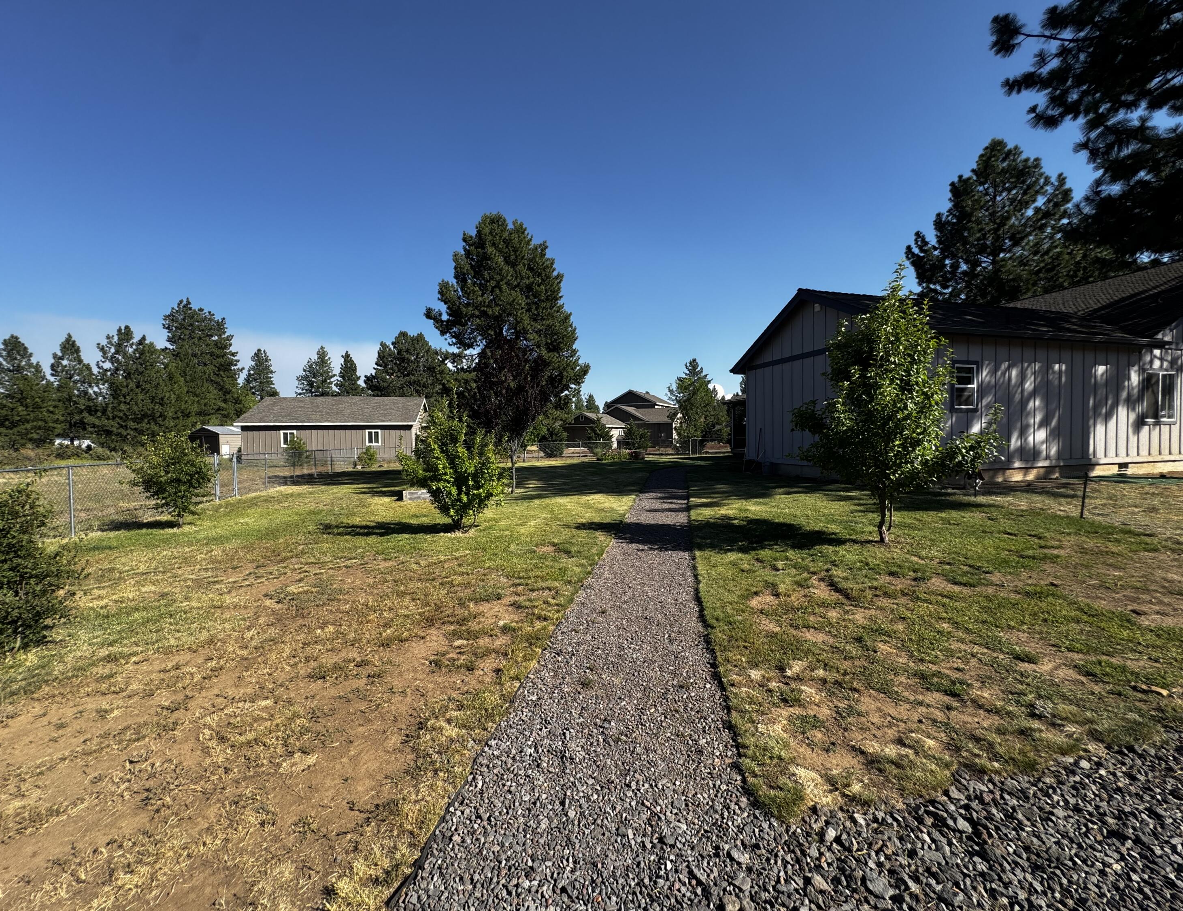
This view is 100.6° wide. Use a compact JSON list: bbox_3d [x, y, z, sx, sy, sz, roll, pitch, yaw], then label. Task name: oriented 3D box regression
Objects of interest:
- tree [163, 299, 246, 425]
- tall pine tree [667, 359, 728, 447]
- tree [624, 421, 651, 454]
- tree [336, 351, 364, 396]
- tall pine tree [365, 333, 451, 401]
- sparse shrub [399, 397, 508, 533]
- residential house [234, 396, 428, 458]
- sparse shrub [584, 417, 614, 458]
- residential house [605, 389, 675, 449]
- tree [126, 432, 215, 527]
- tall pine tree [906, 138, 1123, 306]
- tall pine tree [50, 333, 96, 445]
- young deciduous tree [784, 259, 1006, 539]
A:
[{"bbox_3d":[-53.808,-10.864,67.683,9.200,21.500,8.800,-2,2,-38],"label":"tree"},{"bbox_3d":[10.181,-4.916,47.862,5.800,9.169,5.800,0,2,12],"label":"tall pine tree"},{"bbox_3d":[3.466,-1.341,36.998,2.000,2.650,1.950,-1,2,5],"label":"tree"},{"bbox_3d":[-39.445,-8.708,79.749,4.600,16.725,4.600,-2,2,-26],"label":"tree"},{"bbox_3d":[-19.245,-6.649,50.824,8.400,12.900,8.200,-2,2,-21],"label":"tall pine tree"},{"bbox_3d":[-2.362,0.166,8.317,1.780,2.185,1.750,-1,2,-16],"label":"sparse shrub"},{"bbox_3d":[-21.530,-2.419,43.658,12.955,5.512,11.750,-1,2,-12],"label":"residential house"},{"bbox_3d":[0.527,-1.336,35.455,2.150,3.017,2.150,-1,2,1],"label":"sparse shrub"},{"bbox_3d":[6.833,-4.870,62.911,9.400,7.300,11.000,0,2,22],"label":"residential house"},{"bbox_3d":[-7.836,0.407,9.220,1.400,1.780,1.350,-3,3,-40],"label":"tree"},{"bbox_3d":[23.376,-9.060,27.740,9.400,17.500,9.000,1,3,40],"label":"tall pine tree"},{"bbox_3d":[-66.618,-7.544,62.757,4.900,16.178,4.900,1,2,43],"label":"tall pine tree"},{"bbox_3d":[3.643,-0.613,5.938,2.200,3.350,2.100,0,2,32],"label":"young deciduous tree"}]

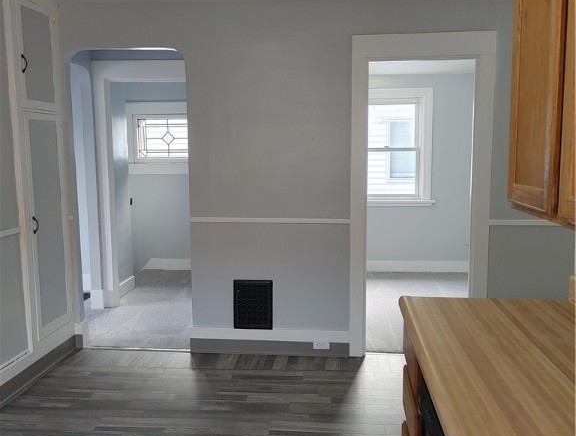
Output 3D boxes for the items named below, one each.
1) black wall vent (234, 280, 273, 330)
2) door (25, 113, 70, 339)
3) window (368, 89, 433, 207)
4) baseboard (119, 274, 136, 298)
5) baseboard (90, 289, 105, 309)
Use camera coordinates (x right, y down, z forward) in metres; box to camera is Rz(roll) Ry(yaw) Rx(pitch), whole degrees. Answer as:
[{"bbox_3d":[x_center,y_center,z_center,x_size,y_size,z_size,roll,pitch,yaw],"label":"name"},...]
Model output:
[{"bbox_3d":[-0.253,0.635,4.171,0.277,0.364,0.025,0,7,6],"label":"black wall vent"},{"bbox_3d":[-1.622,0.057,3.940,0.025,1.469,0.440,0,7,6],"label":"door"},{"bbox_3d":[1.174,-0.819,6.719,1.040,1.358,0.100,0,7,6],"label":"window"},{"bbox_3d":[-1.664,0.721,6.004,0.020,0.137,0.490,0,7,6],"label":"baseboard"},{"bbox_3d":[-1.794,0.772,5.416,0.135,0.180,0.020,0,7,6],"label":"baseboard"}]

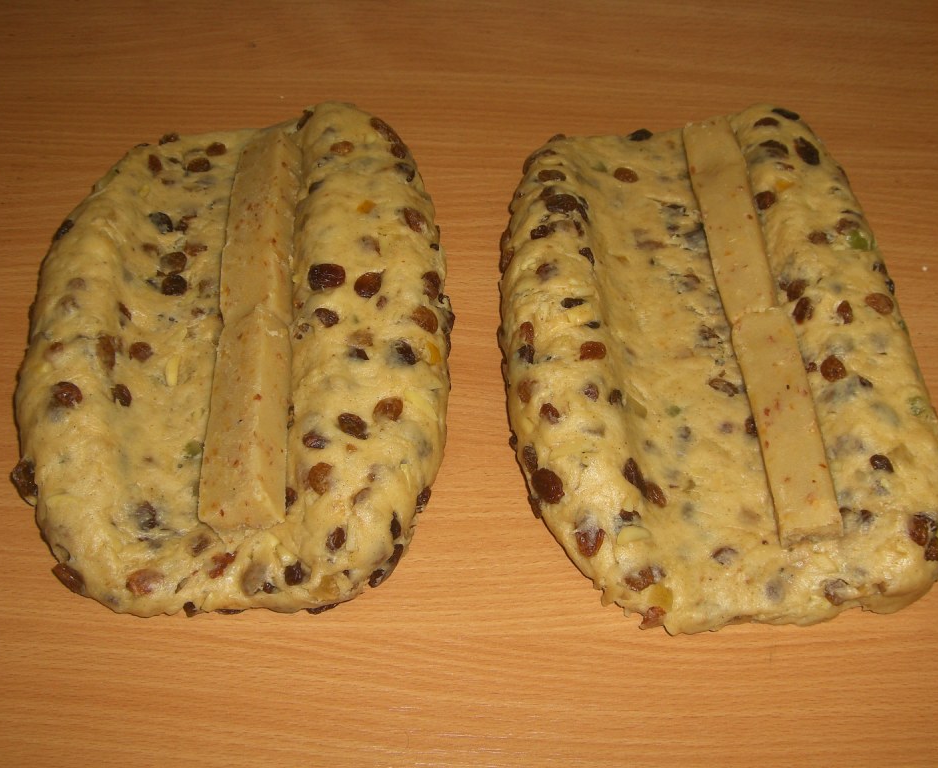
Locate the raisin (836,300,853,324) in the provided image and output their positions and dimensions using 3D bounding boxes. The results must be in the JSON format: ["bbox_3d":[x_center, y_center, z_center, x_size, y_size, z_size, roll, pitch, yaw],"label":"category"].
[{"bbox_3d":[0.187,-0.036,0.561,0.008,0.008,0.014,0,55,0],"label":"raisin"}]

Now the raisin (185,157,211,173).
[{"bbox_3d":[-0.154,-0.125,0.641,0.015,0.008,0.009,-14,56,-10],"label":"raisin"}]

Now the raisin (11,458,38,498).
[{"bbox_3d":[-0.192,0.041,0.485,0.011,0.011,0.018,-6,53,-5],"label":"raisin"}]

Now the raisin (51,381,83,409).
[{"bbox_3d":[-0.194,0.006,0.545,0.017,0.009,0.011,15,59,28],"label":"raisin"}]

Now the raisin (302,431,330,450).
[{"bbox_3d":[-0.071,0.026,0.526,0.013,0.005,0.007,11,60,16],"label":"raisin"}]

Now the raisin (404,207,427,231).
[{"bbox_3d":[-0.027,-0.082,0.568,0.009,0.007,0.015,-26,72,-39],"label":"raisin"}]

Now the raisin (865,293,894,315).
[{"bbox_3d":[0.209,-0.041,0.572,0.015,0.008,0.010,32,61,21],"label":"raisin"}]

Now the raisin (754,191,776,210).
[{"bbox_3d":[0.160,-0.099,0.608,0.014,0.009,0.009,-33,61,-21],"label":"raisin"}]

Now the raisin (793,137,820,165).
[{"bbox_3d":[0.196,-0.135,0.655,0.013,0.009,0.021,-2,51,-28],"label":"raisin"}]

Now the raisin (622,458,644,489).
[{"bbox_3d":[0.063,0.035,0.431,0.007,0.007,0.013,-15,53,-11],"label":"raisin"}]

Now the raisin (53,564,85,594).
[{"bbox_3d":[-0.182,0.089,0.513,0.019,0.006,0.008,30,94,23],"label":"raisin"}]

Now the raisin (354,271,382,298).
[{"bbox_3d":[-0.048,-0.047,0.530,0.013,0.009,0.013,-20,56,-15],"label":"raisin"}]

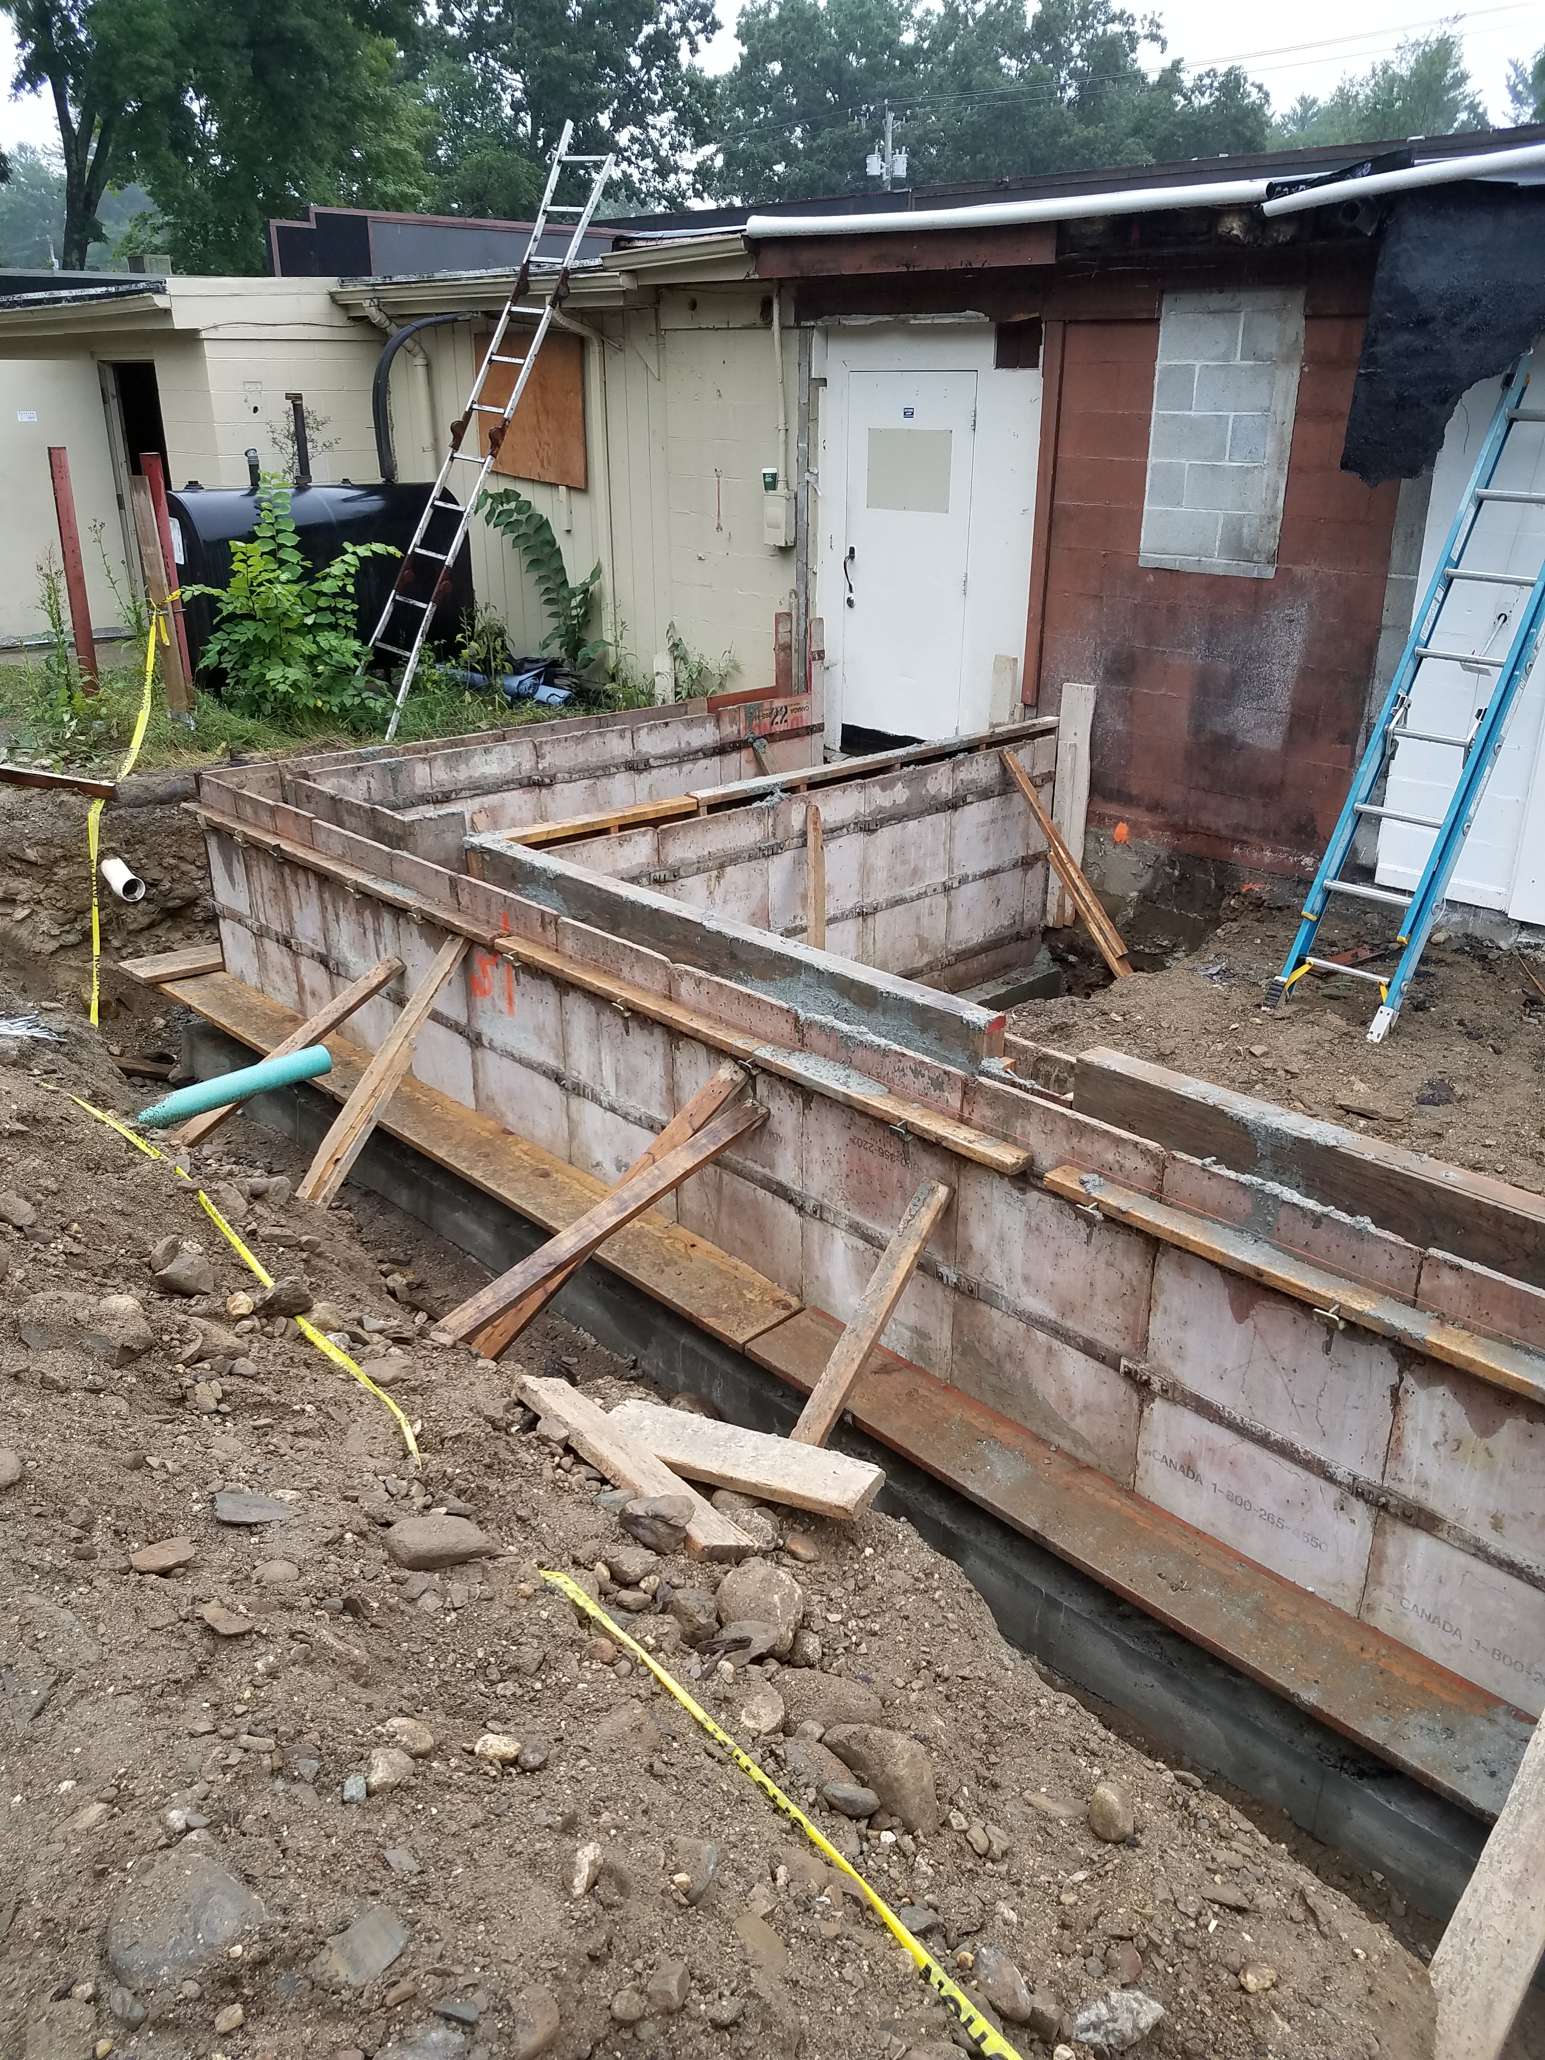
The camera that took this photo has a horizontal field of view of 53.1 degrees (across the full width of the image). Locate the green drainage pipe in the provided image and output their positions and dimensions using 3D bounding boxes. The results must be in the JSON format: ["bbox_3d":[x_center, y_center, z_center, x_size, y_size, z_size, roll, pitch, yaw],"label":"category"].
[{"bbox_3d":[-1.911,0.208,5.530,0.683,0.108,0.108,-21,30,-36],"label":"green drainage pipe"}]

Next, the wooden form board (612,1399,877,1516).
[{"bbox_3d":[-0.064,0.914,3.288,0.577,0.038,0.142,14,29,4],"label":"wooden form board"}]

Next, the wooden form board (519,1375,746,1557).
[{"bbox_3d":[-0.290,0.887,3.146,0.602,0.038,0.095,32,24,34],"label":"wooden form board"}]

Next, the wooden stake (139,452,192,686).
[{"bbox_3d":[-3.169,-2.374,8.160,0.089,1.254,0.038,-16,27,-31],"label":"wooden stake"}]

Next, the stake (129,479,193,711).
[{"bbox_3d":[-3.157,-2.222,7.973,0.089,1.182,0.040,-4,23,-7],"label":"stake"}]

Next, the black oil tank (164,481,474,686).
[{"bbox_3d":[-2.900,-2.857,9.929,1.830,1.170,0.690,-20,30,-41],"label":"black oil tank"}]

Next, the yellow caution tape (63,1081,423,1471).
[{"bbox_3d":[-1.544,0.558,4.295,0.161,0.090,2.845,-15,23,-34],"label":"yellow caution tape"}]

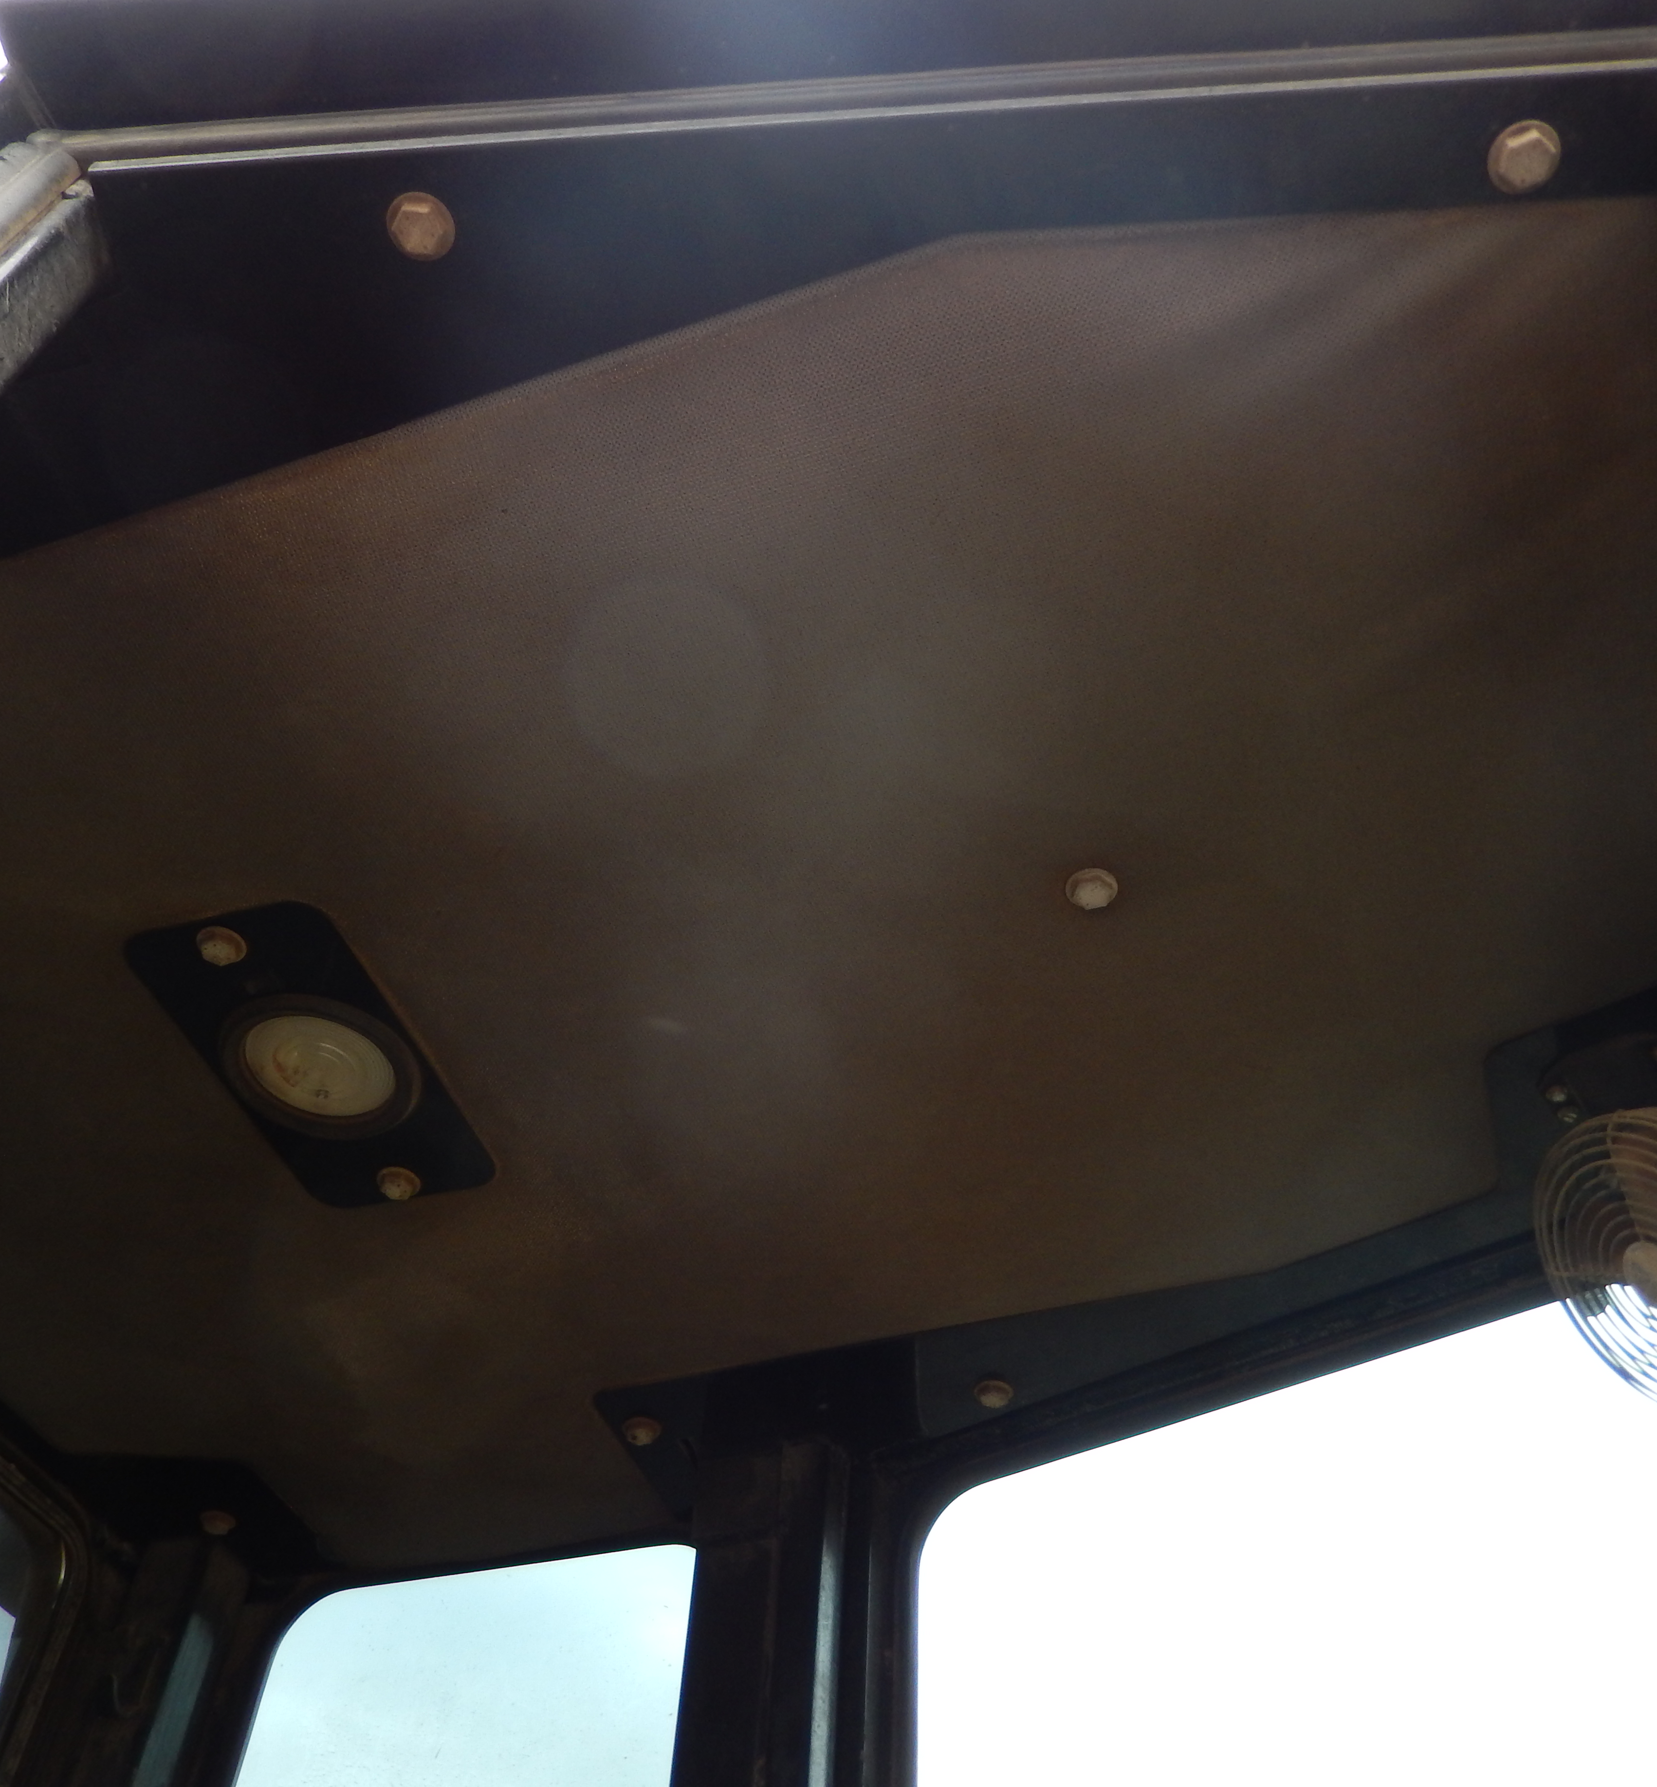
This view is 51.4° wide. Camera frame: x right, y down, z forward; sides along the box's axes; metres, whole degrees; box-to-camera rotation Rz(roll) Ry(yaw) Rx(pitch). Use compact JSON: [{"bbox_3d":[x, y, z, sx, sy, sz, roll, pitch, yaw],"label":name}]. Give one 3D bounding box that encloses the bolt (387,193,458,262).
[{"bbox_3d":[-0.183,-0.298,0.772,0.030,0.010,0.030,5,-50,0],"label":"bolt"}]

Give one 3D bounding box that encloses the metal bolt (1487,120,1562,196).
[{"bbox_3d":[0.294,-0.310,0.726,0.030,0.010,0.030,5,-50,0],"label":"metal bolt"}]

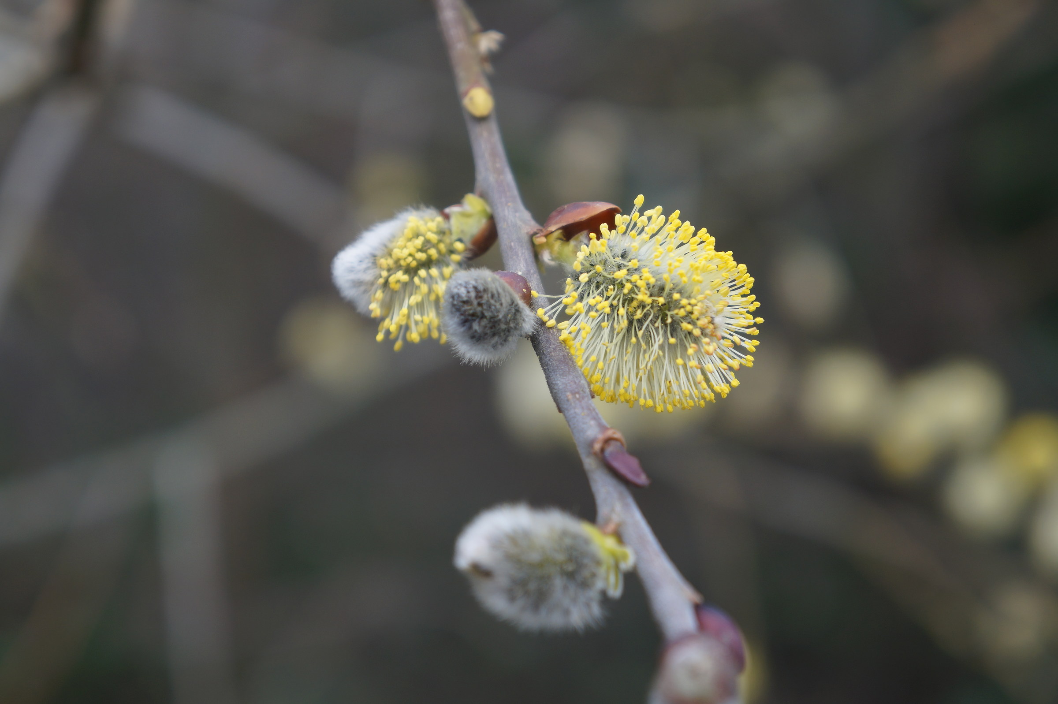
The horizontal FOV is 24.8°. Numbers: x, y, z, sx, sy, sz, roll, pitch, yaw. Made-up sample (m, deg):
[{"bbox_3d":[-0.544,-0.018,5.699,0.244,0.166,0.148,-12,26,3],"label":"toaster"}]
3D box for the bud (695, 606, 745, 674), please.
[{"bbox_3d":[0.022,0.034,0.280,0.006,0.009,0.006,-29,-18,0],"label":"bud"}]

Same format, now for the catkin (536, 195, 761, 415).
[{"bbox_3d":[0.014,-0.006,0.300,0.029,0.024,0.024,26,0,12],"label":"catkin"}]

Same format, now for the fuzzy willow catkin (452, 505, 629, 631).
[{"bbox_3d":[0.002,0.026,0.287,0.021,0.014,0.014,6,0,-18],"label":"fuzzy willow catkin"}]

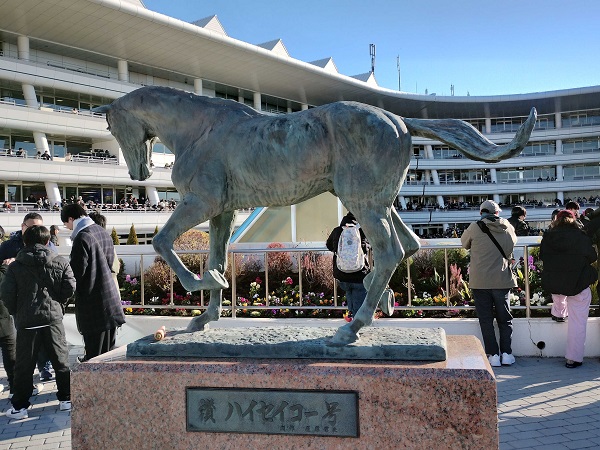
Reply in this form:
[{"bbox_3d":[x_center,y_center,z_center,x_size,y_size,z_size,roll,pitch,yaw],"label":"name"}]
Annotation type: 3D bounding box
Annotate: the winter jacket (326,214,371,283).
[{"bbox_3d":[0.534,0.248,5.130,0.520,0.720,0.360,-1,-1,7],"label":"winter jacket"}]

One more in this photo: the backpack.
[{"bbox_3d":[0.531,0.242,5.000,0.300,0.480,0.190,-1,-1,7],"label":"backpack"}]

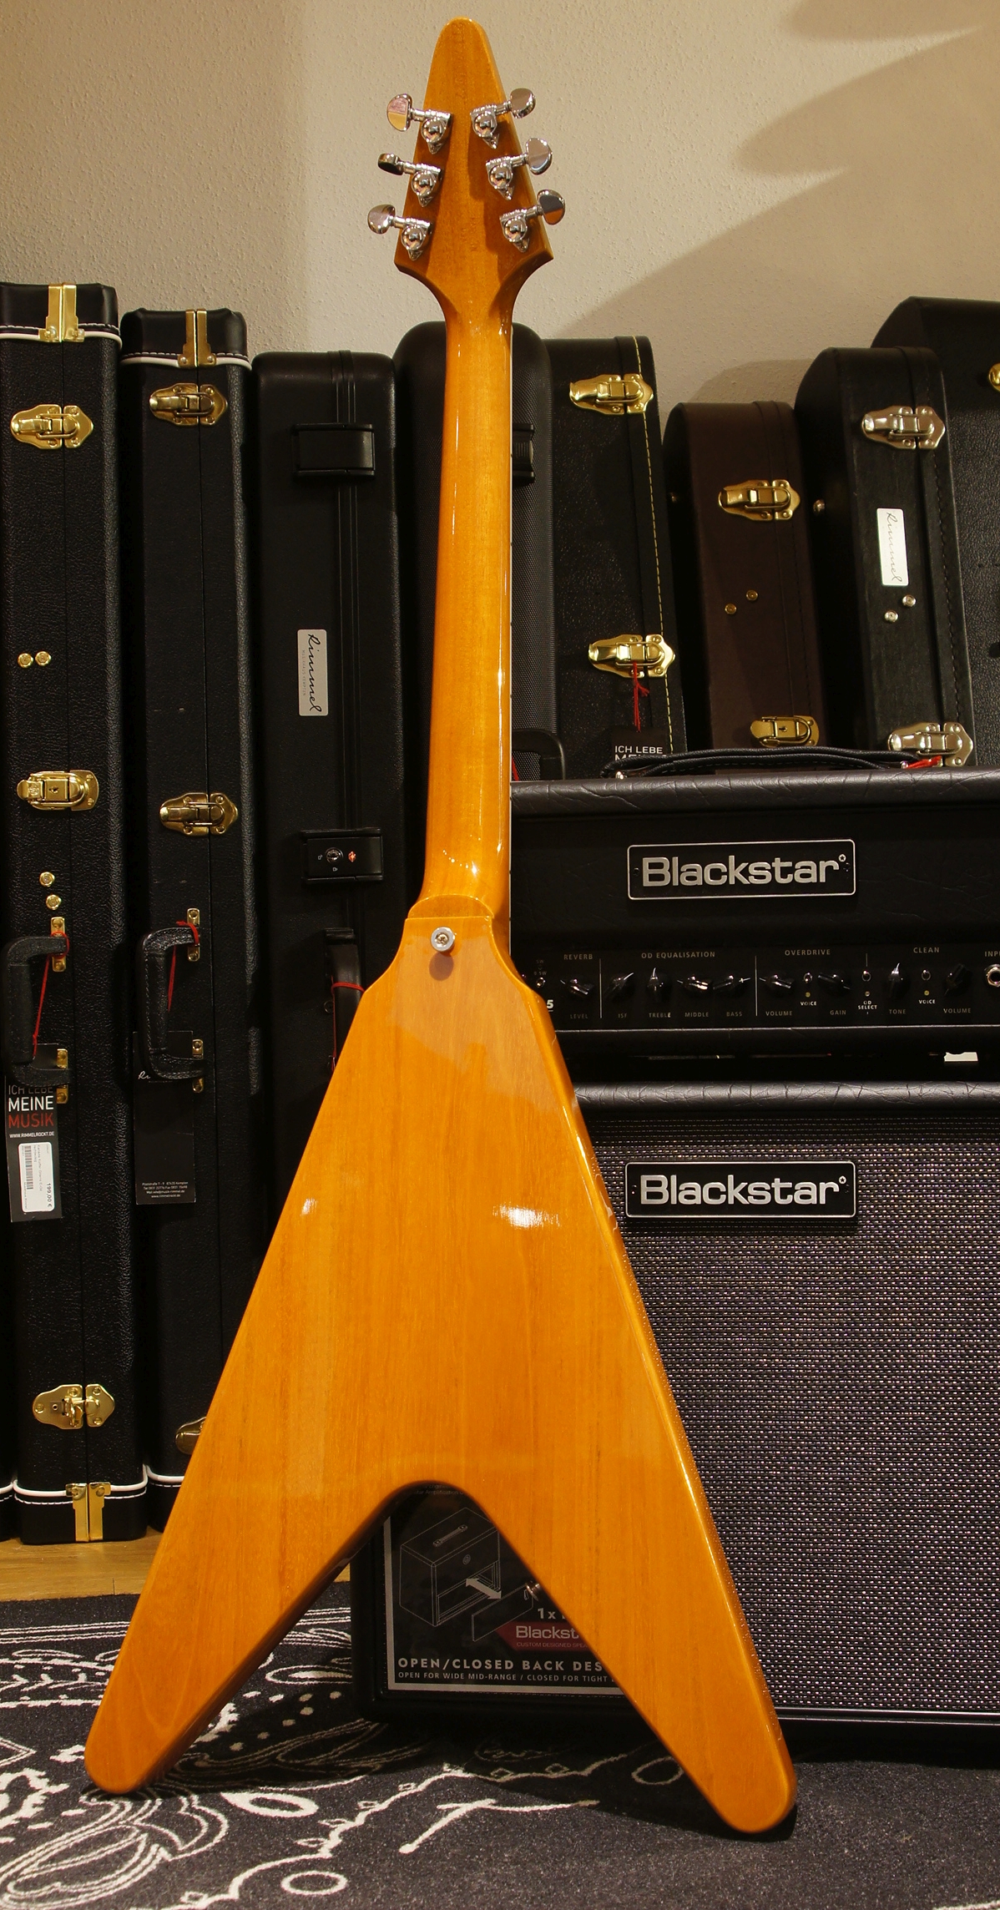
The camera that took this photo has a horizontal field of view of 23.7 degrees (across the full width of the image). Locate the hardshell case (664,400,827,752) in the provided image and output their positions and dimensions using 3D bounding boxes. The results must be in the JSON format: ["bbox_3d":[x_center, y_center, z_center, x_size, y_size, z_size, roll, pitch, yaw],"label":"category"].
[{"bbox_3d":[0.250,-0.006,2.268,0.108,0.982,0.370,-5,1,-3],"label":"hardshell case"}]

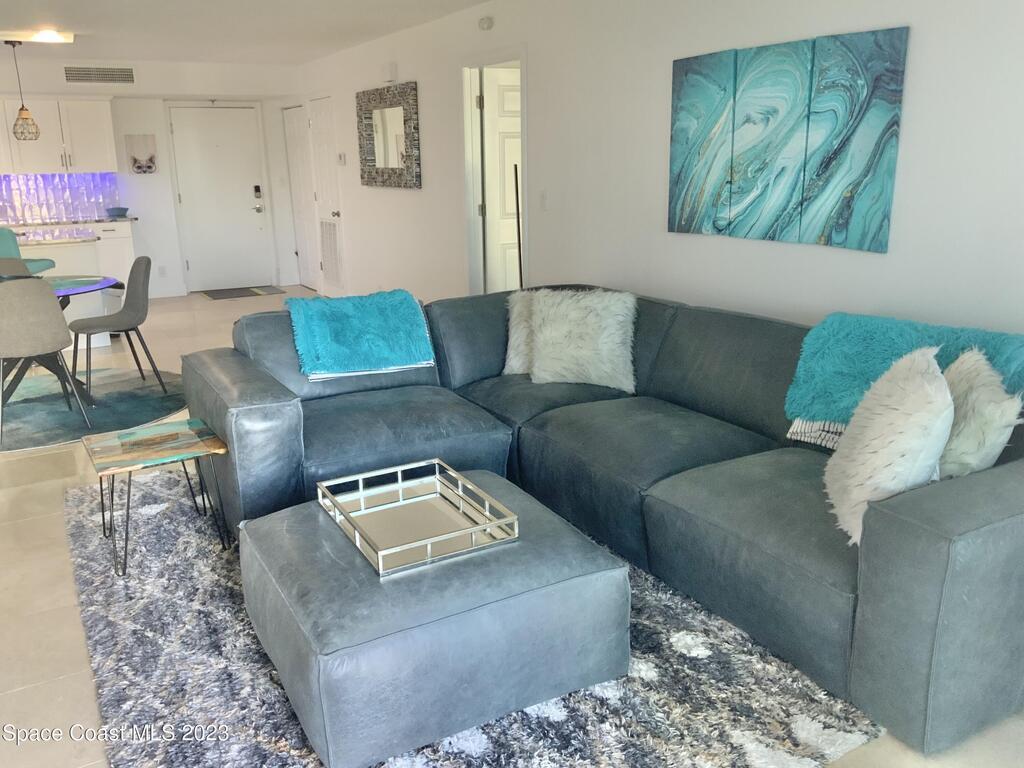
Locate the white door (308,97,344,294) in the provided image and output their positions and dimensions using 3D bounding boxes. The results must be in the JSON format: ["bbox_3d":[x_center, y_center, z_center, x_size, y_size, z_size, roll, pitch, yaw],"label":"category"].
[{"bbox_3d":[-1.914,-1.892,8.954,0.045,2.030,0.700,-9,17,-29],"label":"white door"}]

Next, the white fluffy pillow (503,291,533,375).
[{"bbox_3d":[0.181,-0.270,4.283,0.460,0.440,0.170,-1,1,0],"label":"white fluffy pillow"}]

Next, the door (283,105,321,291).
[{"bbox_3d":[-2.415,-2.102,9.794,0.045,2.020,0.700,-9,17,-29],"label":"door"}]

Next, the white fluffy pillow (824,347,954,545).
[{"bbox_3d":[1.107,0.183,2.519,0.180,0.470,0.480,32,21,6],"label":"white fluffy pillow"}]

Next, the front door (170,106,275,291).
[{"bbox_3d":[-3.327,-2.108,9.863,0.925,2.030,0.050,-9,17,-29],"label":"front door"}]

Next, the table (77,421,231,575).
[{"bbox_3d":[-1.346,0.423,3.275,0.440,0.430,0.470,-9,17,-29],"label":"table"}]

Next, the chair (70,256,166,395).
[{"bbox_3d":[-2.545,-0.361,5.507,0.530,0.870,0.470,-12,19,-36],"label":"chair"}]

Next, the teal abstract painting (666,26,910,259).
[{"bbox_3d":[1.108,-1.023,3.696,0.035,0.810,1.265,-9,17,-29],"label":"teal abstract painting"}]

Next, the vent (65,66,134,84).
[{"bbox_3d":[-3.887,-2.901,8.098,0.590,0.135,0.030,-9,17,-29],"label":"vent"}]

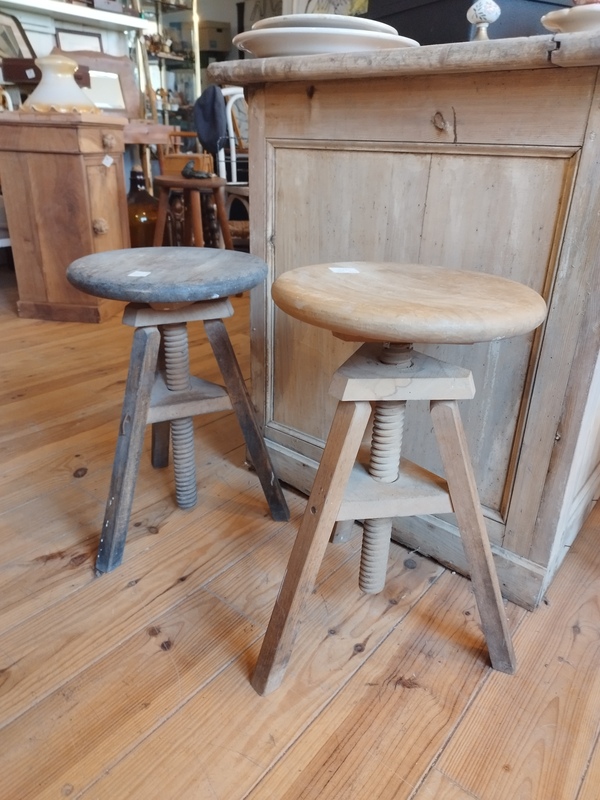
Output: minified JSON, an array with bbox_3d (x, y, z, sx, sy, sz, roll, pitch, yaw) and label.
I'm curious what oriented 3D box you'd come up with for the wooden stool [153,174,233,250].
[{"bbox_3d":[-0.505,-0.748,2.642,0.359,0.568,0.359,11,26,20],"label":"wooden stool"}]

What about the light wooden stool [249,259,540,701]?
[{"bbox_3d":[0.116,0.096,0.810,0.393,0.552,0.390,-2,24,-9],"label":"light wooden stool"}]

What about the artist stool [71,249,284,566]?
[{"bbox_3d":[-0.245,-0.011,1.069,0.386,0.516,0.390,-10,27,-26],"label":"artist stool"}]

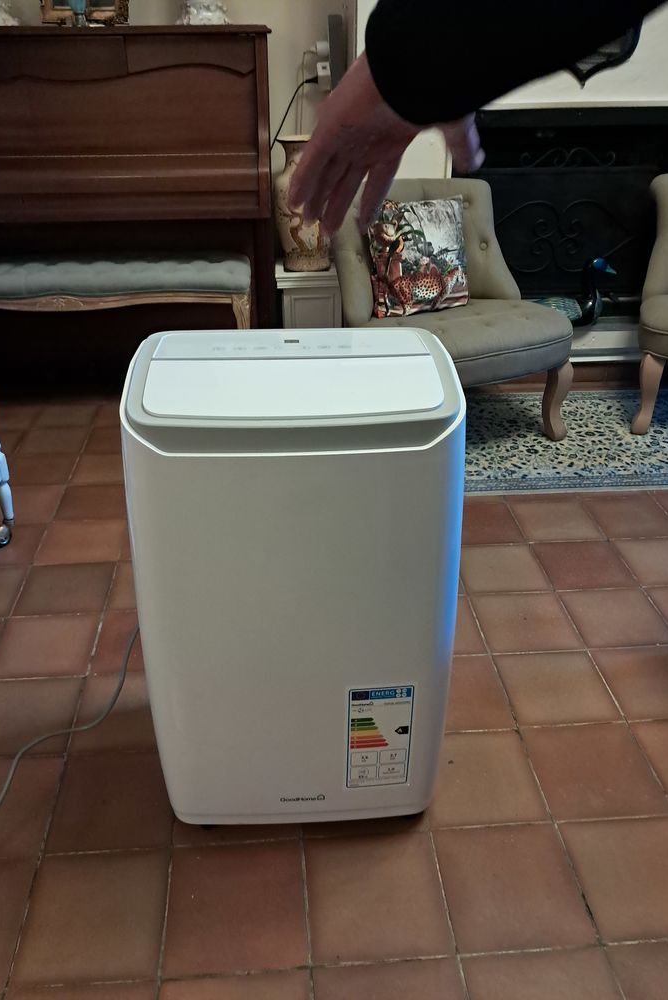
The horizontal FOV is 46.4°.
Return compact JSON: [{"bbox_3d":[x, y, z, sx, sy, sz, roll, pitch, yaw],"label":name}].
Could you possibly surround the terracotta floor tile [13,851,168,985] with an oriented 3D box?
[{"bbox_3d":[-0.344,0.598,1.119,0.200,0.013,0.197,-2,30,-4],"label":"terracotta floor tile"}]

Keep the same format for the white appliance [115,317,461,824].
[{"bbox_3d":[-0.053,0.135,1.209,0.422,0.702,0.349,-2,30,-3],"label":"white appliance"}]

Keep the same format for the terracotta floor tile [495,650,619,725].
[{"bbox_3d":[0.436,0.374,1.540,0.200,0.015,0.198,-2,30,-4],"label":"terracotta floor tile"}]

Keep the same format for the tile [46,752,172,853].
[{"bbox_3d":[-0.364,0.505,1.305,0.200,0.015,0.198,-2,30,-4],"label":"tile"}]

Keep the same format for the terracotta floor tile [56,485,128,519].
[{"bbox_3d":[-0.645,0.010,2.141,0.200,0.013,0.197,-2,30,-4],"label":"terracotta floor tile"}]

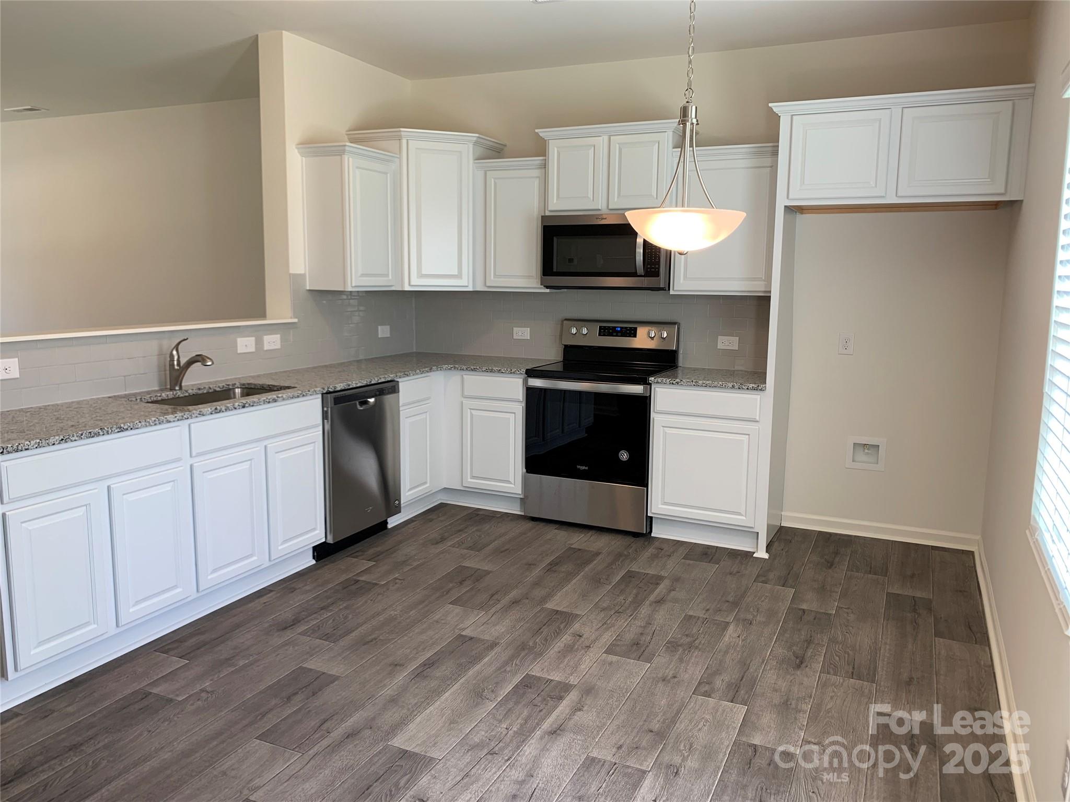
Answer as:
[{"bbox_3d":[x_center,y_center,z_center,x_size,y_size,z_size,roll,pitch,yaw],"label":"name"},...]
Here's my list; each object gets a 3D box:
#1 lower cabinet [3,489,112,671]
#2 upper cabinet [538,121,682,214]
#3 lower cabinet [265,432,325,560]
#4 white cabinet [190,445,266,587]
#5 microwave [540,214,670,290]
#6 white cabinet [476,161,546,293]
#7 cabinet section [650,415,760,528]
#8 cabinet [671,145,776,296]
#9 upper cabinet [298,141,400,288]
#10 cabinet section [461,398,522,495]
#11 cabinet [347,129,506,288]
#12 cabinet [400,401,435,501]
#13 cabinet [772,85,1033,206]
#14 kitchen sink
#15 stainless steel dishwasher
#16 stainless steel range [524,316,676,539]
[{"bbox_3d":[-1.822,0.571,2.802,0.500,0.529,0.320,5,10,25],"label":"lower cabinet"},{"bbox_3d":[0.477,-1.367,4.812,0.860,0.487,0.355,5,10,24],"label":"upper cabinet"},{"bbox_3d":[-1.330,0.417,3.848,0.500,0.529,0.362,5,10,25],"label":"lower cabinet"},{"bbox_3d":[-1.504,0.471,3.479,0.500,0.529,0.360,5,10,25],"label":"white cabinet"},{"bbox_3d":[0.460,-0.902,4.862,0.759,0.435,0.405,5,10,24],"label":"microwave"},{"bbox_3d":[-0.102,-1.091,5.044,0.528,0.790,0.355,5,10,25],"label":"white cabinet"},{"bbox_3d":[1.026,0.348,4.598,0.566,0.543,0.524,5,10,25],"label":"cabinet section"},{"bbox_3d":[1.104,-0.991,4.490,0.610,0.790,0.355,5,10,25],"label":"cabinet"},{"bbox_3d":[-1.042,-1.048,4.689,0.355,0.790,0.565,5,10,25],"label":"upper cabinet"},{"bbox_3d":[-0.150,0.252,5.143,0.408,0.543,0.524,5,10,25],"label":"cabinet section"},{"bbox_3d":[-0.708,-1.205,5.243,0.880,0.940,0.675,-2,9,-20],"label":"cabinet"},{"bbox_3d":[-0.972,0.284,4.862,0.608,0.550,0.330,5,10,24],"label":"cabinet"},{"bbox_3d":[1.802,-1.218,4.048,1.122,0.488,0.650,5,10,24],"label":"cabinet"},{"bbox_3d":[-1.469,0.071,3.687,0.420,0.205,0.680,5,10,24],"label":"kitchen sink"},{"bbox_3d":[-1.162,0.340,4.433,0.608,0.872,0.601,5,10,24],"label":"stainless steel dishwasher"},{"bbox_3d":[0.407,0.125,4.885,0.757,1.192,0.645,5,10,24],"label":"stainless steel range"}]

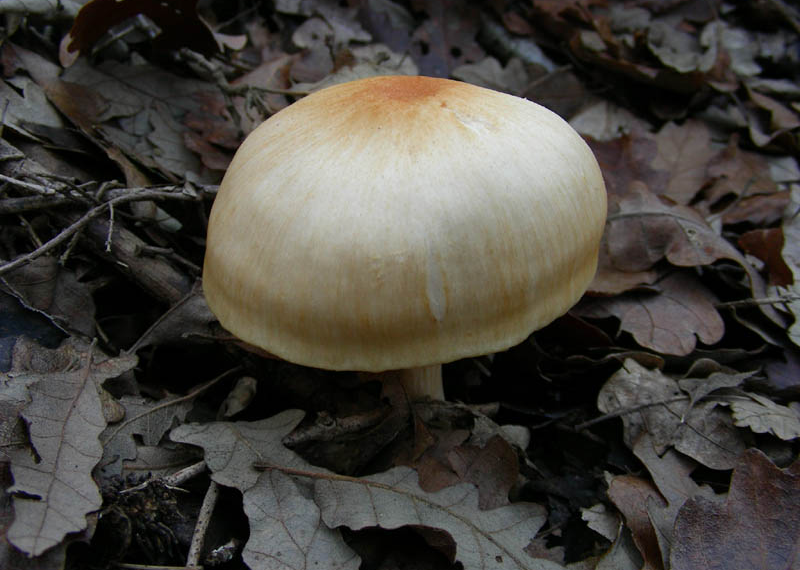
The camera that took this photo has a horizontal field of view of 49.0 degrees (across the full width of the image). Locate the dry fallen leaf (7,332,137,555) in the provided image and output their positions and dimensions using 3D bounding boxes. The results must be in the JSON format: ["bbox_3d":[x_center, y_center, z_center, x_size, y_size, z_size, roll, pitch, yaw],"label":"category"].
[{"bbox_3d":[-0.081,0.039,0.222,0.030,0.011,0.060,1,50,1],"label":"dry fallen leaf"}]

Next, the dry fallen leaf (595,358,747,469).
[{"bbox_3d":[0.072,0.034,0.236,0.039,0.013,0.031,8,49,9],"label":"dry fallen leaf"}]

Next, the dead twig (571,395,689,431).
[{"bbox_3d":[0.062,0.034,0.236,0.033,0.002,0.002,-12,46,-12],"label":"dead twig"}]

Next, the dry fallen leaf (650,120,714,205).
[{"bbox_3d":[0.105,-0.046,0.325,0.024,0.007,0.042,12,51,10],"label":"dry fallen leaf"}]

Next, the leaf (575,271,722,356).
[{"bbox_3d":[0.074,0.008,0.262,0.044,0.010,0.031,8,46,8],"label":"leaf"}]

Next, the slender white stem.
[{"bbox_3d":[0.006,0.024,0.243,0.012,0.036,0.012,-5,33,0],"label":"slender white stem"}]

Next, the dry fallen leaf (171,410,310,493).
[{"bbox_3d":[-0.041,0.043,0.229,0.037,0.008,0.022,-5,45,-5],"label":"dry fallen leaf"}]

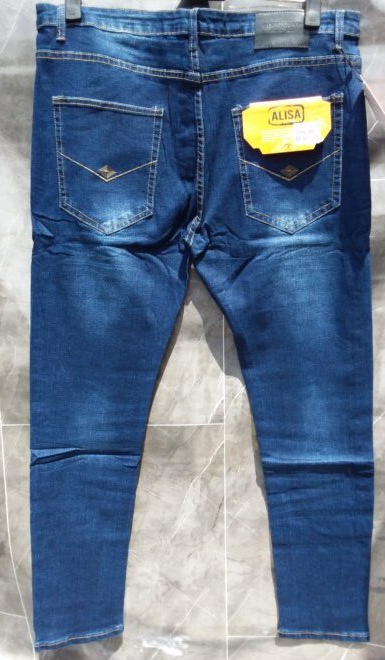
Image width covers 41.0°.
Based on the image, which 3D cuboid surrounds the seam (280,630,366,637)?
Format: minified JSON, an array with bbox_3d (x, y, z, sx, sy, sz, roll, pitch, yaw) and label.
[{"bbox_3d":[0.239,0.549,0.932,0.163,0.013,0.010,-1,12,0],"label":"seam"}]

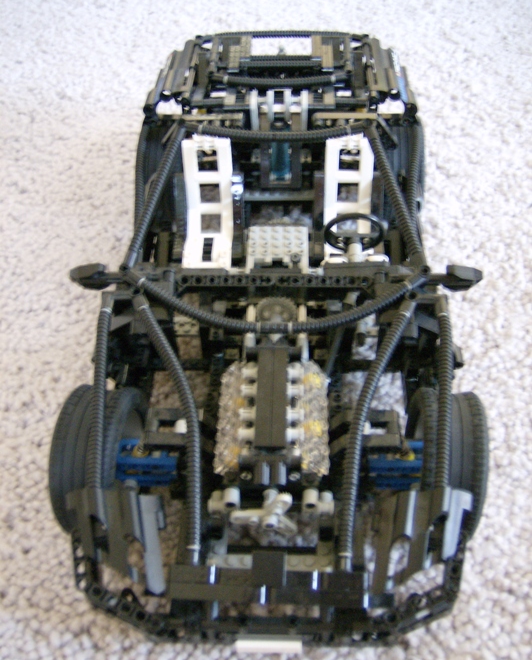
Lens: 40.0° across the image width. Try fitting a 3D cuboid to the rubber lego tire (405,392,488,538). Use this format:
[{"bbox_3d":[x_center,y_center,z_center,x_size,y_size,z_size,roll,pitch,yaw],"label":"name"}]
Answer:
[{"bbox_3d":[0.097,0.073,0.405,0.036,0.082,0.082,3,47,4],"label":"rubber lego tire"}]

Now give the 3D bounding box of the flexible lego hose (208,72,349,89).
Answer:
[{"bbox_3d":[0.009,-0.187,0.544,0.106,0.009,0.020,1,44,2],"label":"flexible lego hose"}]

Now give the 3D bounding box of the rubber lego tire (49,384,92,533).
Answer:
[{"bbox_3d":[-0.090,0.072,0.409,0.036,0.082,0.082,3,47,4],"label":"rubber lego tire"}]

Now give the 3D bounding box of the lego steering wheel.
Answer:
[{"bbox_3d":[0.054,-0.059,0.447,0.036,0.036,0.009,1,60,2],"label":"lego steering wheel"}]

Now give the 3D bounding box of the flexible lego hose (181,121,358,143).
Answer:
[{"bbox_3d":[0.004,-0.123,0.454,0.110,0.011,0.015,0,47,2],"label":"flexible lego hose"}]

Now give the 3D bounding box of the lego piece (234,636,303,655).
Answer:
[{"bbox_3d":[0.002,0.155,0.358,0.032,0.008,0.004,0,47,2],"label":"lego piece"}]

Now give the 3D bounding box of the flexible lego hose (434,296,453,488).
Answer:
[{"bbox_3d":[0.094,0.029,0.385,0.009,0.008,0.113,5,62,6],"label":"flexible lego hose"}]

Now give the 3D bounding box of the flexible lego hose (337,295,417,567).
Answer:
[{"bbox_3d":[0.054,0.046,0.372,0.018,0.017,0.157,13,68,14],"label":"flexible lego hose"}]

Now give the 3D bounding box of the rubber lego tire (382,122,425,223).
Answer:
[{"bbox_3d":[0.106,-0.133,0.608,0.036,0.082,0.082,1,44,2],"label":"rubber lego tire"}]

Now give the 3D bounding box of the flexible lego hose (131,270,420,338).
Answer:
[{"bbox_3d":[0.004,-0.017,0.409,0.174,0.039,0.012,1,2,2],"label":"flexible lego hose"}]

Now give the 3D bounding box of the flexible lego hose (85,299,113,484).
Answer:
[{"bbox_3d":[-0.085,0.028,0.377,0.009,0.010,0.116,-2,61,-1],"label":"flexible lego hose"}]

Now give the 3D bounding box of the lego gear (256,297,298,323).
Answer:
[{"bbox_3d":[0.007,-0.010,0.458,0.025,0.025,0.008,1,44,2],"label":"lego gear"}]

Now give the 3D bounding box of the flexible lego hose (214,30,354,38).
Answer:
[{"bbox_3d":[0.017,-0.244,0.605,0.119,0.007,0.013,0,47,2],"label":"flexible lego hose"}]

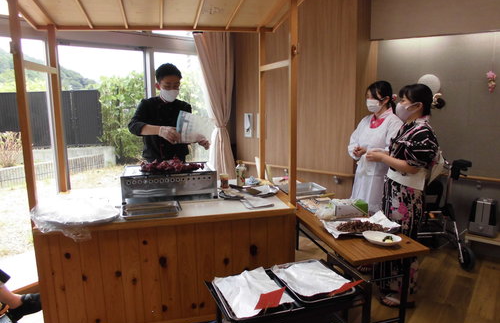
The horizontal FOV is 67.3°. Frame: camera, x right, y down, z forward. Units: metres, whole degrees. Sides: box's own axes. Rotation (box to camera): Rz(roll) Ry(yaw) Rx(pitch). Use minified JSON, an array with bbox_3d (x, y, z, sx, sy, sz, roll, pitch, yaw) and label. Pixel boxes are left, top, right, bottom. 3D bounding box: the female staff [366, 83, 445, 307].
[{"bbox_3d":[1.113,0.246,2.718,0.500,1.570,0.470,0,9,3],"label":"female staff"}]

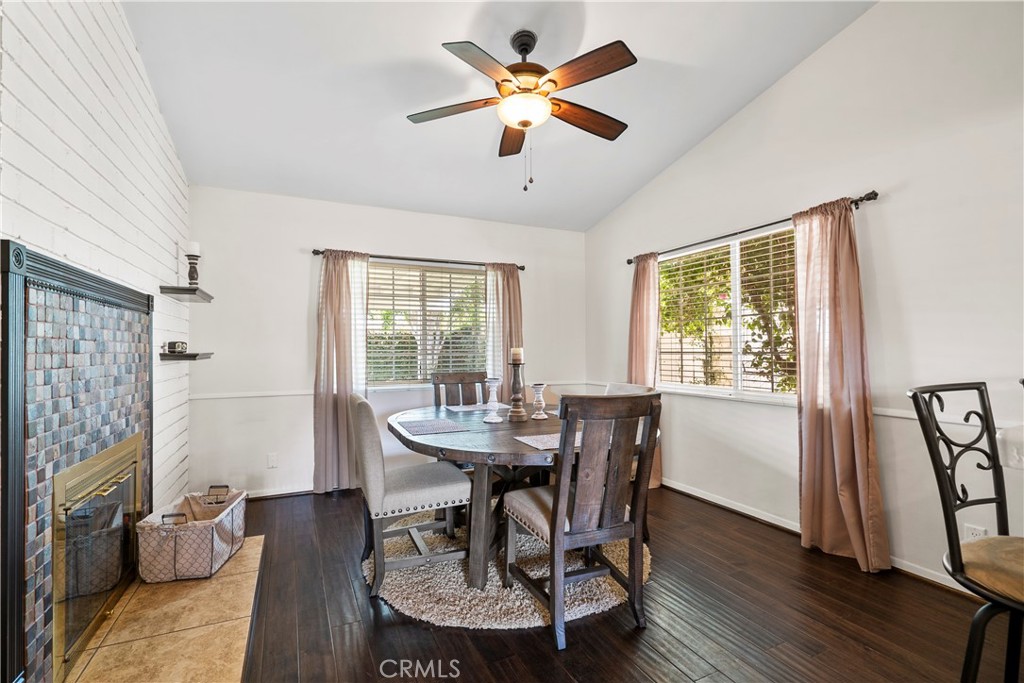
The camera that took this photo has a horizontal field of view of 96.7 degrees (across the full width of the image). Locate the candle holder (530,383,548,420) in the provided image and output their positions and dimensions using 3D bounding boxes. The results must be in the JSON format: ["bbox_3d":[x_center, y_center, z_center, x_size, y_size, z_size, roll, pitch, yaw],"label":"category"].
[{"bbox_3d":[0.177,0.386,2.932,0.108,0.212,0.108,-1,-1,0],"label":"candle holder"}]

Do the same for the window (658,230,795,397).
[{"bbox_3d":[1.602,-0.172,3.344,0.080,1.140,1.440,0,-1,-26],"label":"window"}]

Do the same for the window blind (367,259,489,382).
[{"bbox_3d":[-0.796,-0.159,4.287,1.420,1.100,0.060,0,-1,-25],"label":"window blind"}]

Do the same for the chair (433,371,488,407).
[{"bbox_3d":[-0.328,0.764,3.585,0.500,1.000,0.570,0,-1,-25],"label":"chair"}]

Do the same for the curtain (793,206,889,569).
[{"bbox_3d":[1.867,0.213,2.618,0.140,2.010,0.430,0,-1,-25],"label":"curtain"}]

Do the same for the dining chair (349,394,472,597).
[{"bbox_3d":[-0.576,0.771,2.536,0.590,0.970,0.460,0,-1,-26],"label":"dining chair"}]

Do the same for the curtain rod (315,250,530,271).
[{"bbox_3d":[-0.775,-0.745,4.224,1.990,0.050,0.070,0,-1,-24],"label":"curtain rod"}]

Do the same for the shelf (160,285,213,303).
[{"bbox_3d":[-2.203,-0.311,3.115,0.200,0.048,0.620,0,-1,-25],"label":"shelf"}]

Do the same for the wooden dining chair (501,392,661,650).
[{"bbox_3d":[0.295,0.733,2.132,0.510,1.000,0.580,0,-1,-19],"label":"wooden dining chair"}]

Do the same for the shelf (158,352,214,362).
[{"bbox_3d":[-2.175,0.102,3.071,0.200,0.048,0.610,0,-1,-26],"label":"shelf"}]

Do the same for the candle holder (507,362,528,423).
[{"bbox_3d":[0.030,0.307,2.808,0.120,0.360,0.120,0,-1,0],"label":"candle holder"}]

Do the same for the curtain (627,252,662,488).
[{"bbox_3d":[1.177,0.242,4.103,0.130,2.020,0.420,0,-1,-25],"label":"curtain"}]

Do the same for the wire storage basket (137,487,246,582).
[{"bbox_3d":[-1.825,1.106,2.668,0.370,0.330,0.540,0,-1,-11],"label":"wire storage basket"}]

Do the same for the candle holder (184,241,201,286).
[{"bbox_3d":[-2.218,-0.510,3.162,0.092,0.370,0.092,0,-1,-26],"label":"candle holder"}]

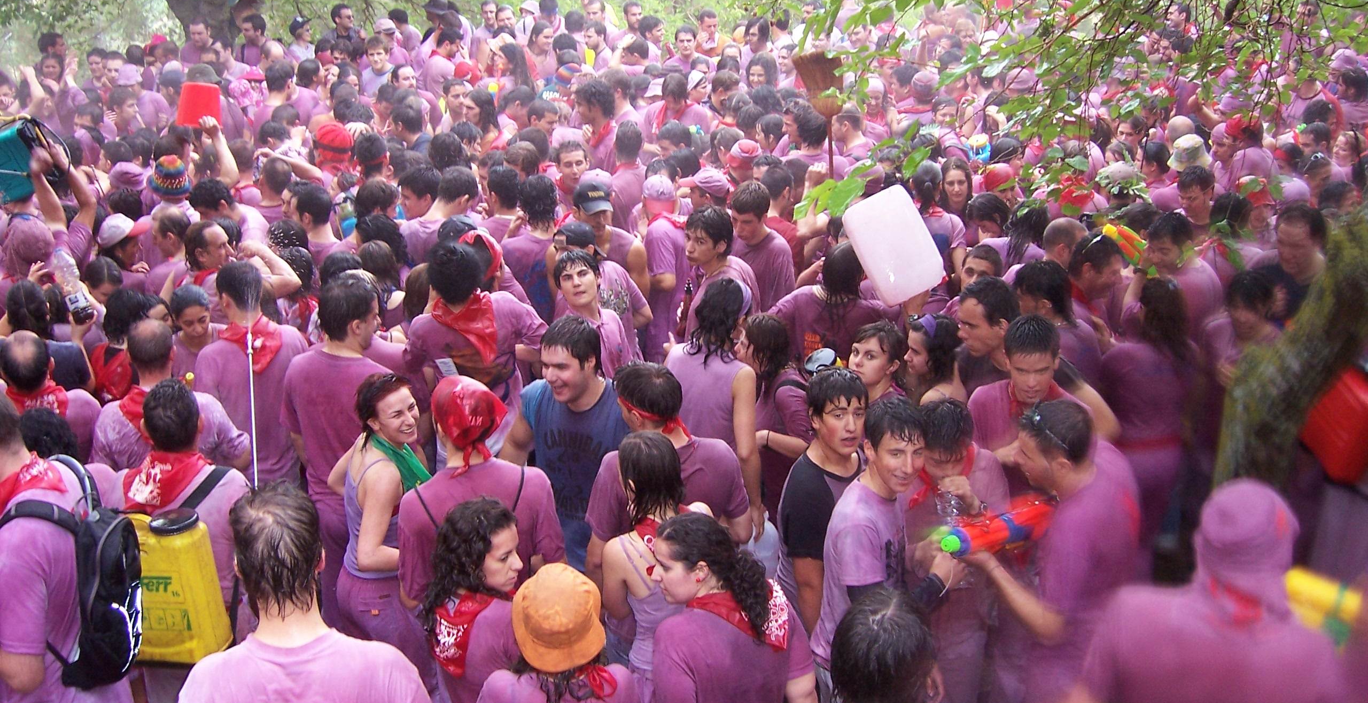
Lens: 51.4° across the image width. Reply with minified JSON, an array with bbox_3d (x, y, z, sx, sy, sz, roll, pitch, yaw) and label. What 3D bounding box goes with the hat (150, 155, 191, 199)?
[{"bbox_3d":[-2.707,-0.921,7.500,0.230,0.180,0.230,0,19,0],"label":"hat"}]

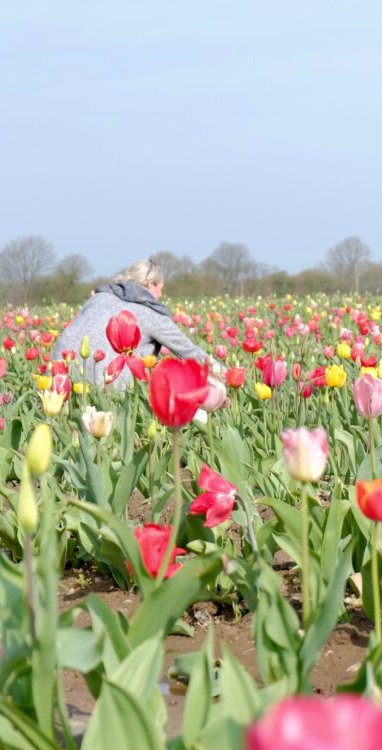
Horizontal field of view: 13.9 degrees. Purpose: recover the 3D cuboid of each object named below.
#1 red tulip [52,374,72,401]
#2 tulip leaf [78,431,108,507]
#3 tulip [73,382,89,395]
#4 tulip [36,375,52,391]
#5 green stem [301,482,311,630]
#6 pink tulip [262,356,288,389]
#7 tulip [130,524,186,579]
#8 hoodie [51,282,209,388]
[{"bbox_3d":[-0.345,0.034,4.200,0.052,0.071,0.052,0,3,0],"label":"red tulip"},{"bbox_3d":[-0.188,0.180,2.980,0.056,0.153,0.045,0,3,0],"label":"tulip leaf"},{"bbox_3d":[-0.322,0.041,4.600,0.047,0.038,0.046,0,3,0],"label":"tulip"},{"bbox_3d":[-0.440,0.023,4.700,0.049,0.047,0.048,0,3,0],"label":"tulip"},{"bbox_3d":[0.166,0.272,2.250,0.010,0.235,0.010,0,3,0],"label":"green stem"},{"bbox_3d":[0.230,-0.005,4.250,0.066,0.080,0.063,0,3,0],"label":"pink tulip"},{"bbox_3d":[-0.054,0.282,2.500,0.090,0.087,0.080,0,3,0],"label":"tulip"},{"bbox_3d":[-0.307,-0.192,7.850,0.580,0.580,0.620,3,4,41],"label":"hoodie"}]

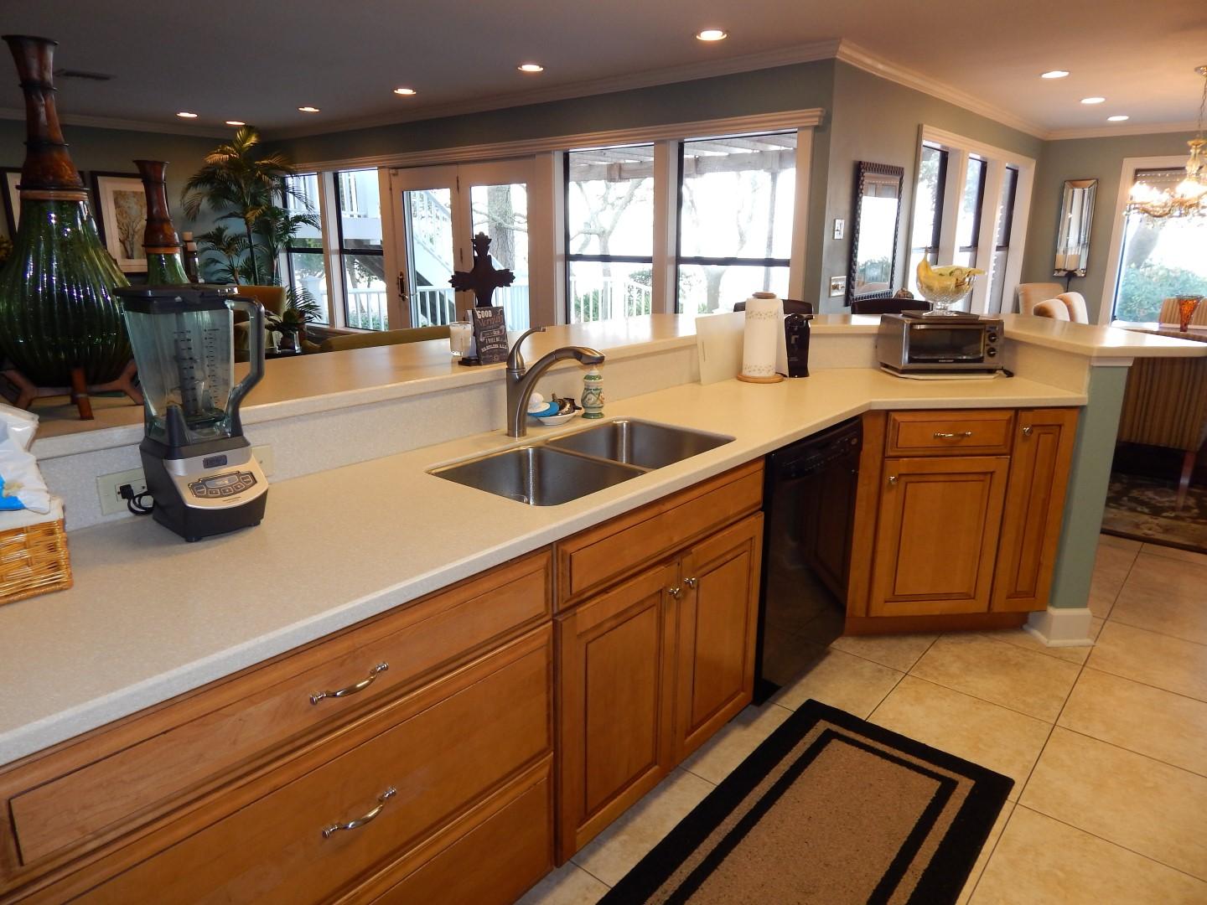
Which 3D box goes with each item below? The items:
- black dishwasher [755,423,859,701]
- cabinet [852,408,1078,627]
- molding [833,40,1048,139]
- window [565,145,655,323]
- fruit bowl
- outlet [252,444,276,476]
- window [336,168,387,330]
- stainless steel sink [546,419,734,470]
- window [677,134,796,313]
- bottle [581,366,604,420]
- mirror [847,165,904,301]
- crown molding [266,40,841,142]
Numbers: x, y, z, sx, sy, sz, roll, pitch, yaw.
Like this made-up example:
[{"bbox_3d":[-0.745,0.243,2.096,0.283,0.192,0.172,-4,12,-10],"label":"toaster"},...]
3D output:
[{"bbox_3d":[0.420,0.302,2.643,0.600,0.845,0.615,12,19,38],"label":"black dishwasher"},{"bbox_3d":[1.210,0.203,3.055,0.745,0.865,0.580,-1,15,-5],"label":"cabinet"},{"bbox_3d":[2.827,-2.642,6.124,0.085,0.082,4.930,12,19,38],"label":"molding"},{"bbox_3d":[0.042,-1.413,5.695,0.850,1.400,0.100,12,19,38],"label":"window"},{"bbox_3d":[1.455,-0.695,3.352,0.256,0.218,0.256,12,19,38],"label":"fruit bowl"},{"bbox_3d":[-0.751,0.029,1.701,0.008,0.070,0.114,12,19,38],"label":"outlet"},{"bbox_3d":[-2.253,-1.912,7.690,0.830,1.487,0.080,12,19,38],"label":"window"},{"bbox_3d":[0.093,0.052,2.196,0.410,0.195,0.400,12,19,38],"label":"stainless steel sink"},{"bbox_3d":[0.808,-1.247,5.073,0.870,1.400,0.100,12,19,38],"label":"window"},{"bbox_3d":[-0.032,-0.190,2.389,0.068,0.170,0.068,0,15,0],"label":"bottle"},{"bbox_3d":[1.686,-1.359,4.983,0.045,0.800,0.680,12,19,38],"label":"mirror"},{"bbox_3d":[-1.088,-2.672,6.206,6.200,0.087,0.085,12,19,38],"label":"crown molding"}]

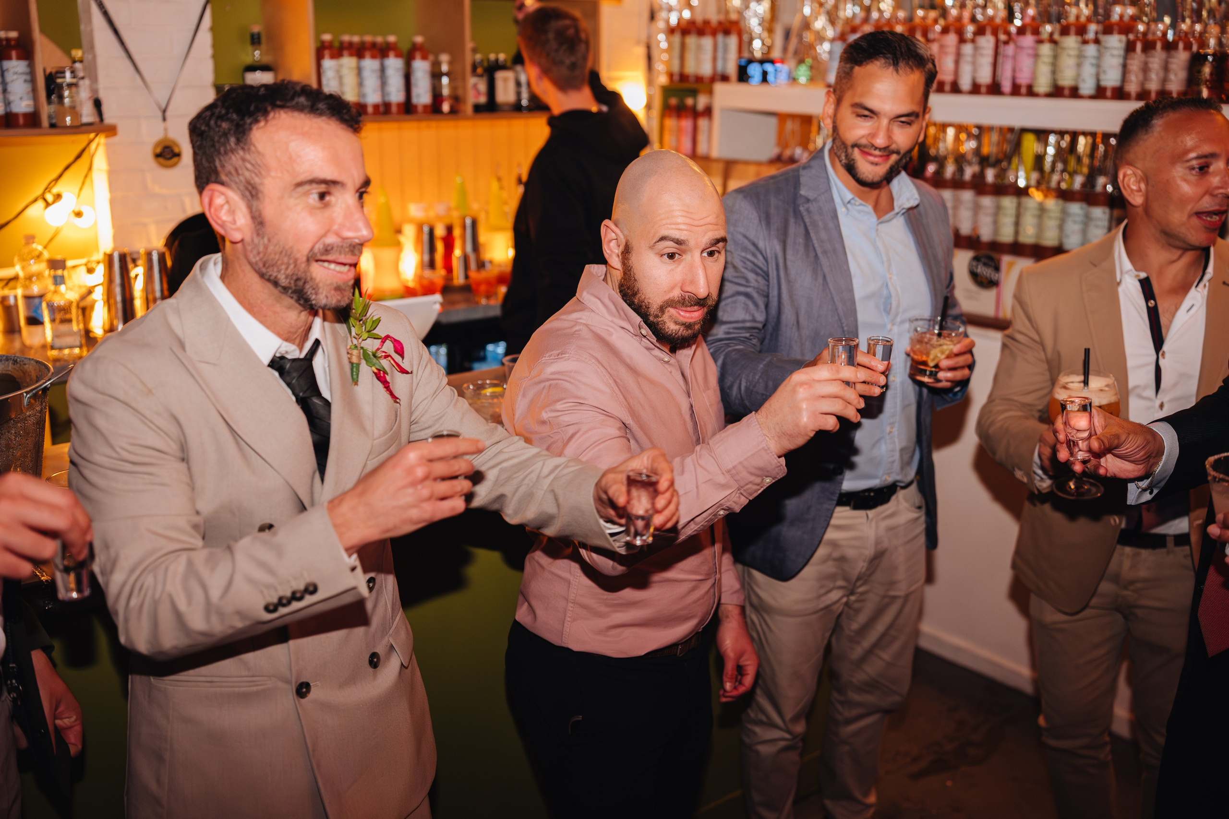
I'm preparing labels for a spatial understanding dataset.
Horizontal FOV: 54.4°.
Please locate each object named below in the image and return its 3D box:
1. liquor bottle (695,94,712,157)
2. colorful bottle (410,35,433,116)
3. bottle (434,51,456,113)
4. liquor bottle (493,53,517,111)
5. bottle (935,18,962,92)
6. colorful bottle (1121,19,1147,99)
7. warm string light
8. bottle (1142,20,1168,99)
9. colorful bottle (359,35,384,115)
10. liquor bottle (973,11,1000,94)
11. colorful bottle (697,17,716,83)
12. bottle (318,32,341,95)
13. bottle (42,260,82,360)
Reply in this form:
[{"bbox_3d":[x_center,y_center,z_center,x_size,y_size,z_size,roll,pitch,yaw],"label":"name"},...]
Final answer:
[{"bbox_3d":[0.325,-1.006,4.246,0.063,0.221,0.063,1,16,0],"label":"liquor bottle"},{"bbox_3d":[-0.577,-0.993,3.544,0.068,0.225,0.068,1,16,0],"label":"colorful bottle"},{"bbox_3d":[-0.535,-1.028,3.770,0.061,0.187,0.061,1,16,0],"label":"bottle"},{"bbox_3d":[-0.355,-1.068,3.898,0.066,0.180,0.066,-14,22,-40],"label":"liquor bottle"},{"bbox_3d":[0.975,-1.038,3.474,0.067,0.222,0.067,-13,22,-40],"label":"bottle"},{"bbox_3d":[1.332,-0.892,3.037,0.052,0.191,0.052,8,18,22],"label":"colorful bottle"},{"bbox_3d":[-1.414,-0.518,3.100,0.110,0.090,0.075,-13,22,-41],"label":"warm string light"},{"bbox_3d":[1.367,-0.881,3.001,0.052,0.191,0.052,8,18,22],"label":"bottle"},{"bbox_3d":[-0.720,-0.987,3.517,0.065,0.225,0.065,1,17,0],"label":"colorful bottle"},{"bbox_3d":[1.041,-1.002,3.337,0.062,0.227,0.062,6,18,16],"label":"liquor bottle"},{"bbox_3d":[0.326,-1.252,4.146,0.067,0.228,0.067,1,16,0],"label":"colorful bottle"},{"bbox_3d":[-0.851,-0.996,3.560,0.064,0.237,0.064,-13,22,-41],"label":"bottle"},{"bbox_3d":[-1.352,-0.243,2.930,0.083,0.242,0.080,-6,18,-22],"label":"bottle"}]

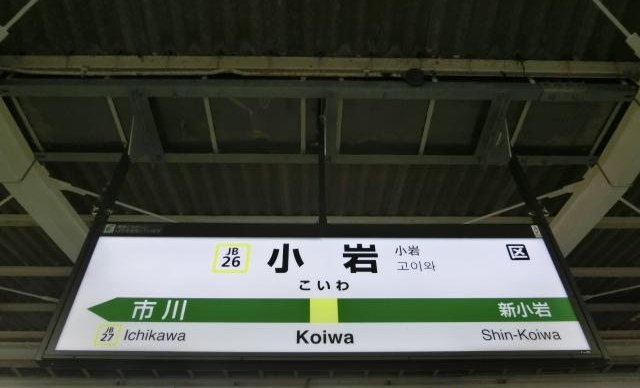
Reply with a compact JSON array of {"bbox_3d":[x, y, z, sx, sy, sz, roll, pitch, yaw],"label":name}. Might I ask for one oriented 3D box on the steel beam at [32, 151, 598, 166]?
[{"bbox_3d":[-0.005,-0.223,2.723,3.317,0.075,0.075,0,-43,-1],"label":"steel beam"}]

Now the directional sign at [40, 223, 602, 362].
[{"bbox_3d":[0.022,0.379,1.825,1.976,0.605,0.090,0,-43,-1],"label":"directional sign"}]

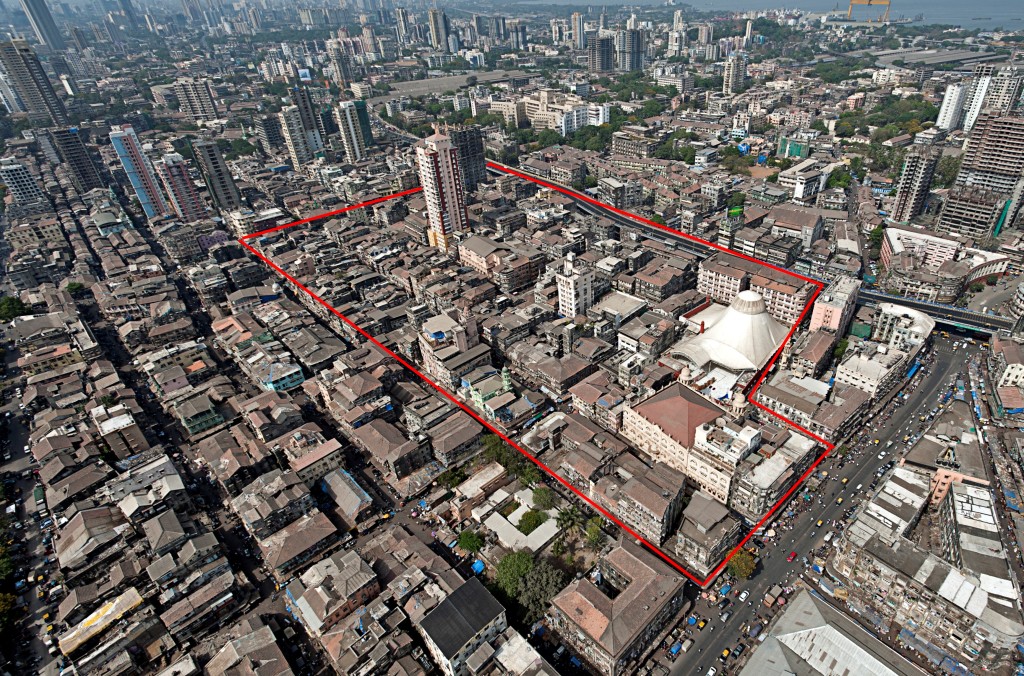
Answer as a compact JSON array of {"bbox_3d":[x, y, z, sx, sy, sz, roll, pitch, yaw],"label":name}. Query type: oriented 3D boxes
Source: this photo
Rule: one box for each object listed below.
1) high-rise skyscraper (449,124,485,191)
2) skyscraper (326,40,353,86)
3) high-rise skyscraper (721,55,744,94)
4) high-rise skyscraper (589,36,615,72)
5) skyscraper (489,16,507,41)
[{"bbox_3d":[-35.960,-139.180,382.530,24.000,52.500,13.600,-20,40,-22],"label":"high-rise skyscraper"},{"bbox_3d":[-281.900,-453.900,797.200,21.000,70.000,25.000,29,47,36],"label":"skyscraper"},{"bbox_3d":[308.820,-369.060,673.090,26.800,48.900,14.700,-22,40,-24],"label":"high-rise skyscraper"},{"bbox_3d":[156.600,-497.100,848.300,30.000,55.000,28.000,-22,41,-25],"label":"high-rise skyscraper"},{"bbox_3d":[-41.050,-894.400,1401.110,36.800,64.200,29.400,-31,45,-33],"label":"skyscraper"}]

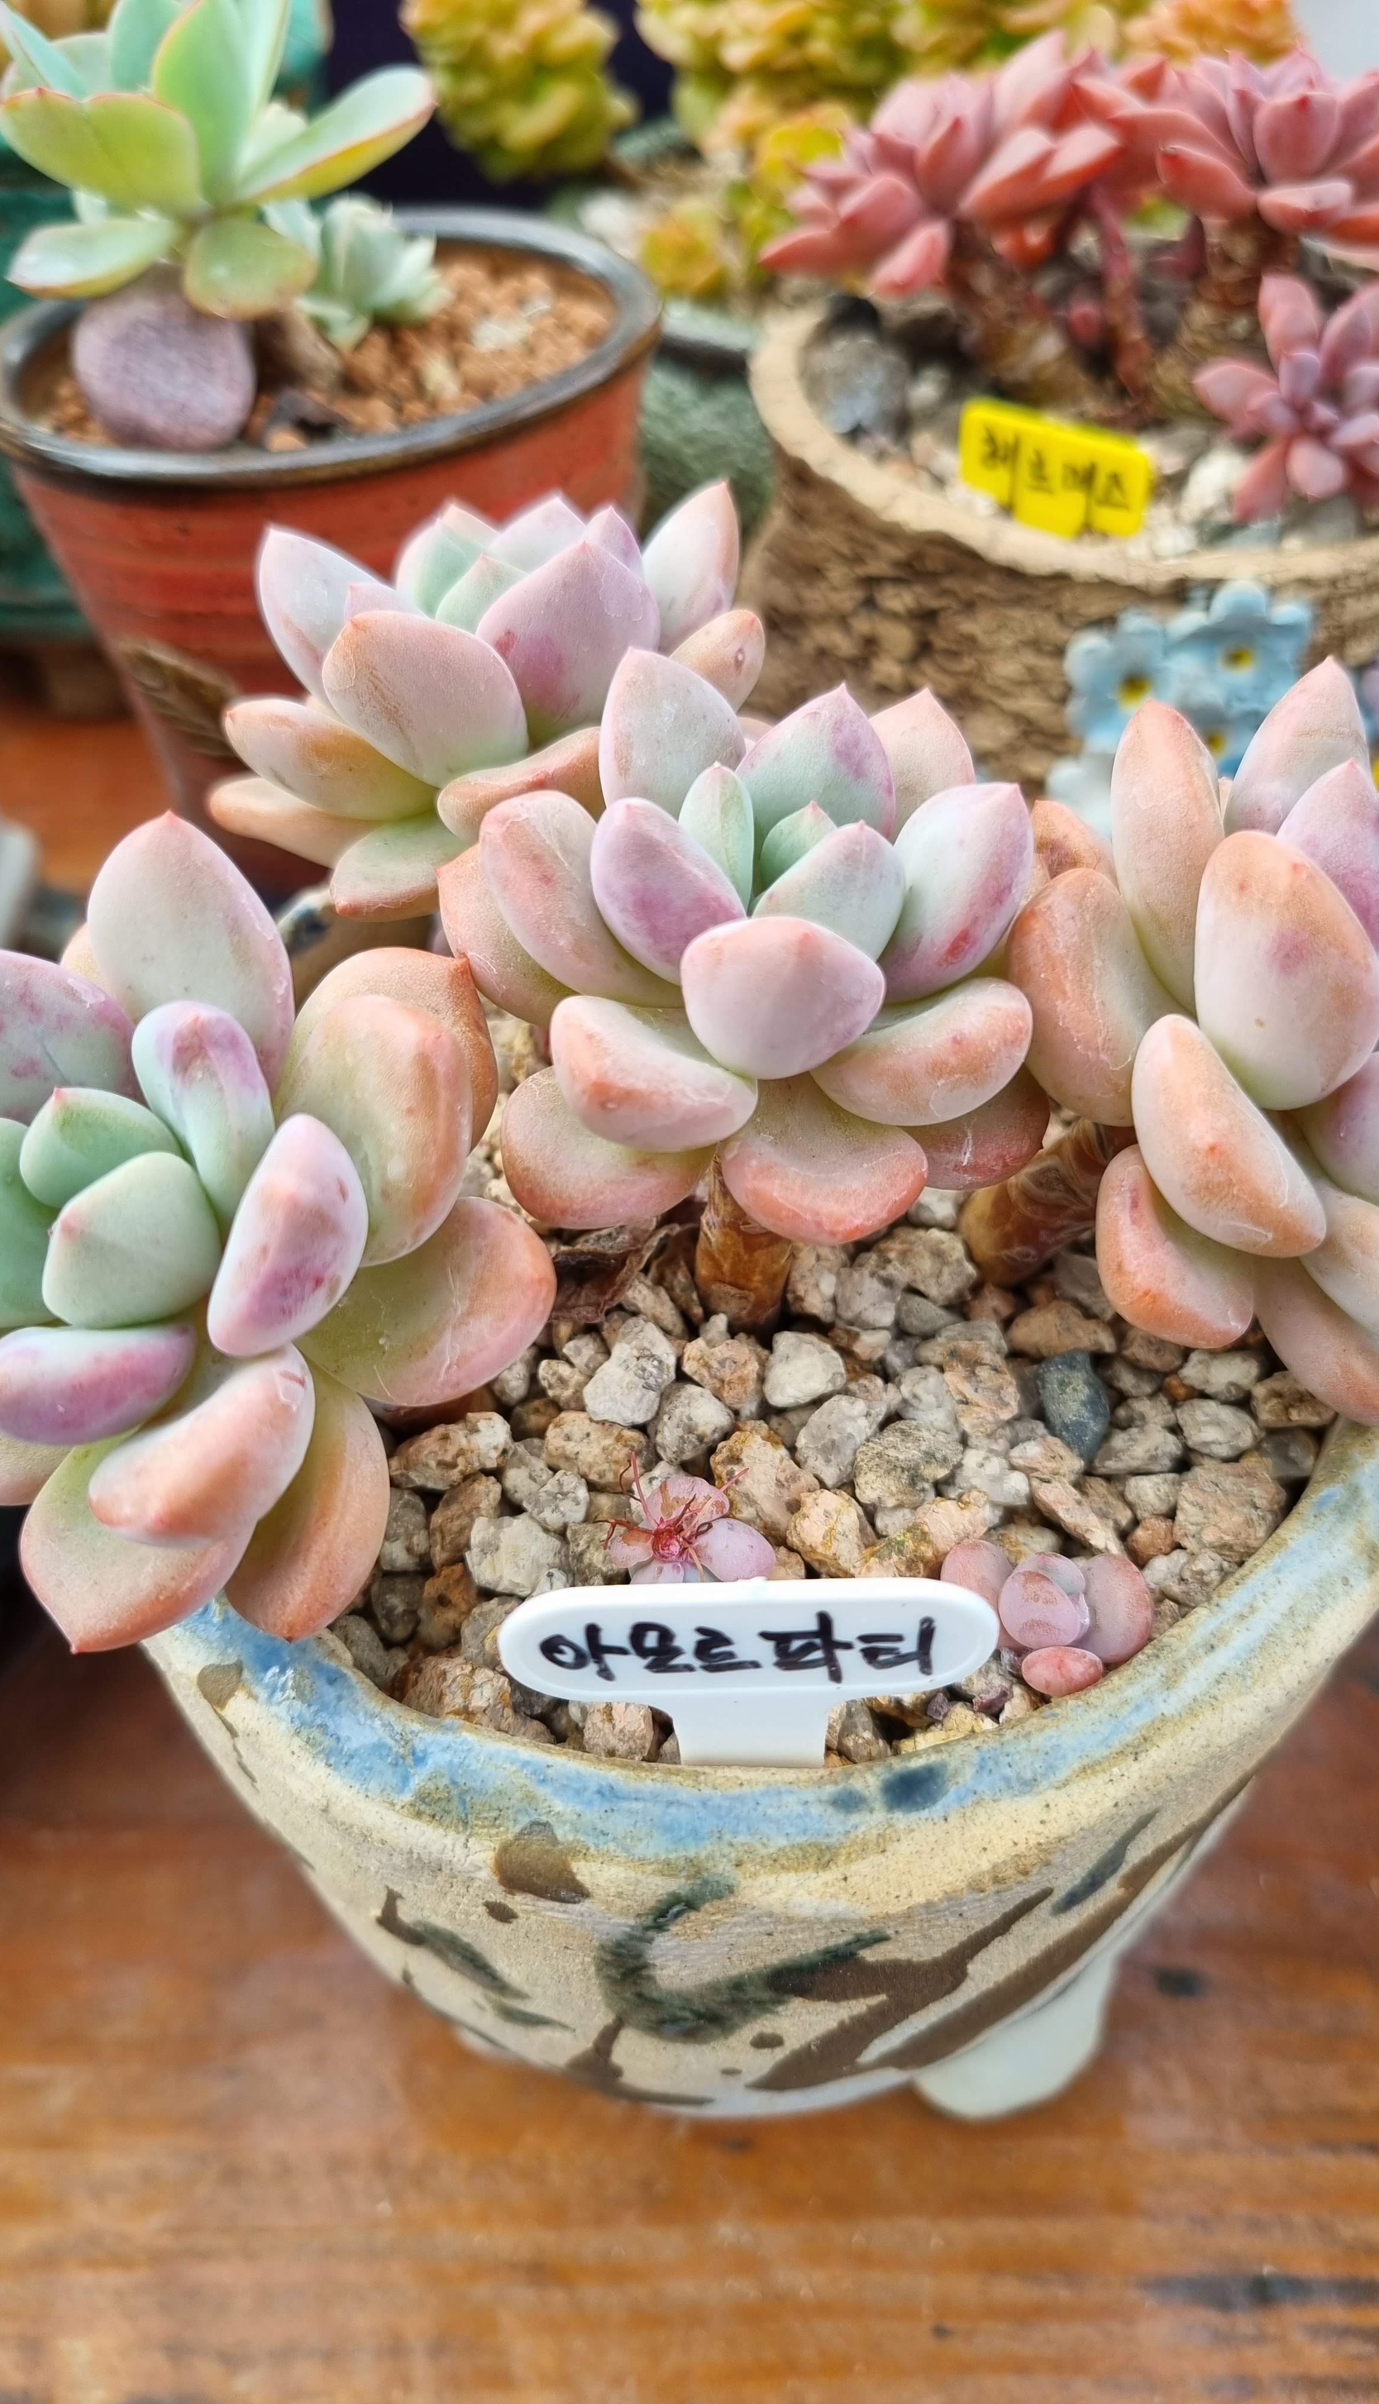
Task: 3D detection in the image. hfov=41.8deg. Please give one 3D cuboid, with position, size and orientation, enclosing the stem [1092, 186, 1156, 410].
[{"bbox_3d":[0.071,-0.147,0.295,0.009,0.033,0.009,-3,47,0],"label":"stem"}]

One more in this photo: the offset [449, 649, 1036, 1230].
[{"bbox_3d":[0.005,-0.023,0.161,0.052,0.038,0.049,-3,47,0],"label":"offset"}]

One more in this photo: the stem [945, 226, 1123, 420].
[{"bbox_3d":[0.056,-0.144,0.295,0.026,0.025,0.020,-3,47,0],"label":"stem"}]

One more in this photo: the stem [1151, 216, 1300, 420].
[{"bbox_3d":[0.087,-0.144,0.295,0.020,0.027,0.018,-3,47,0],"label":"stem"}]

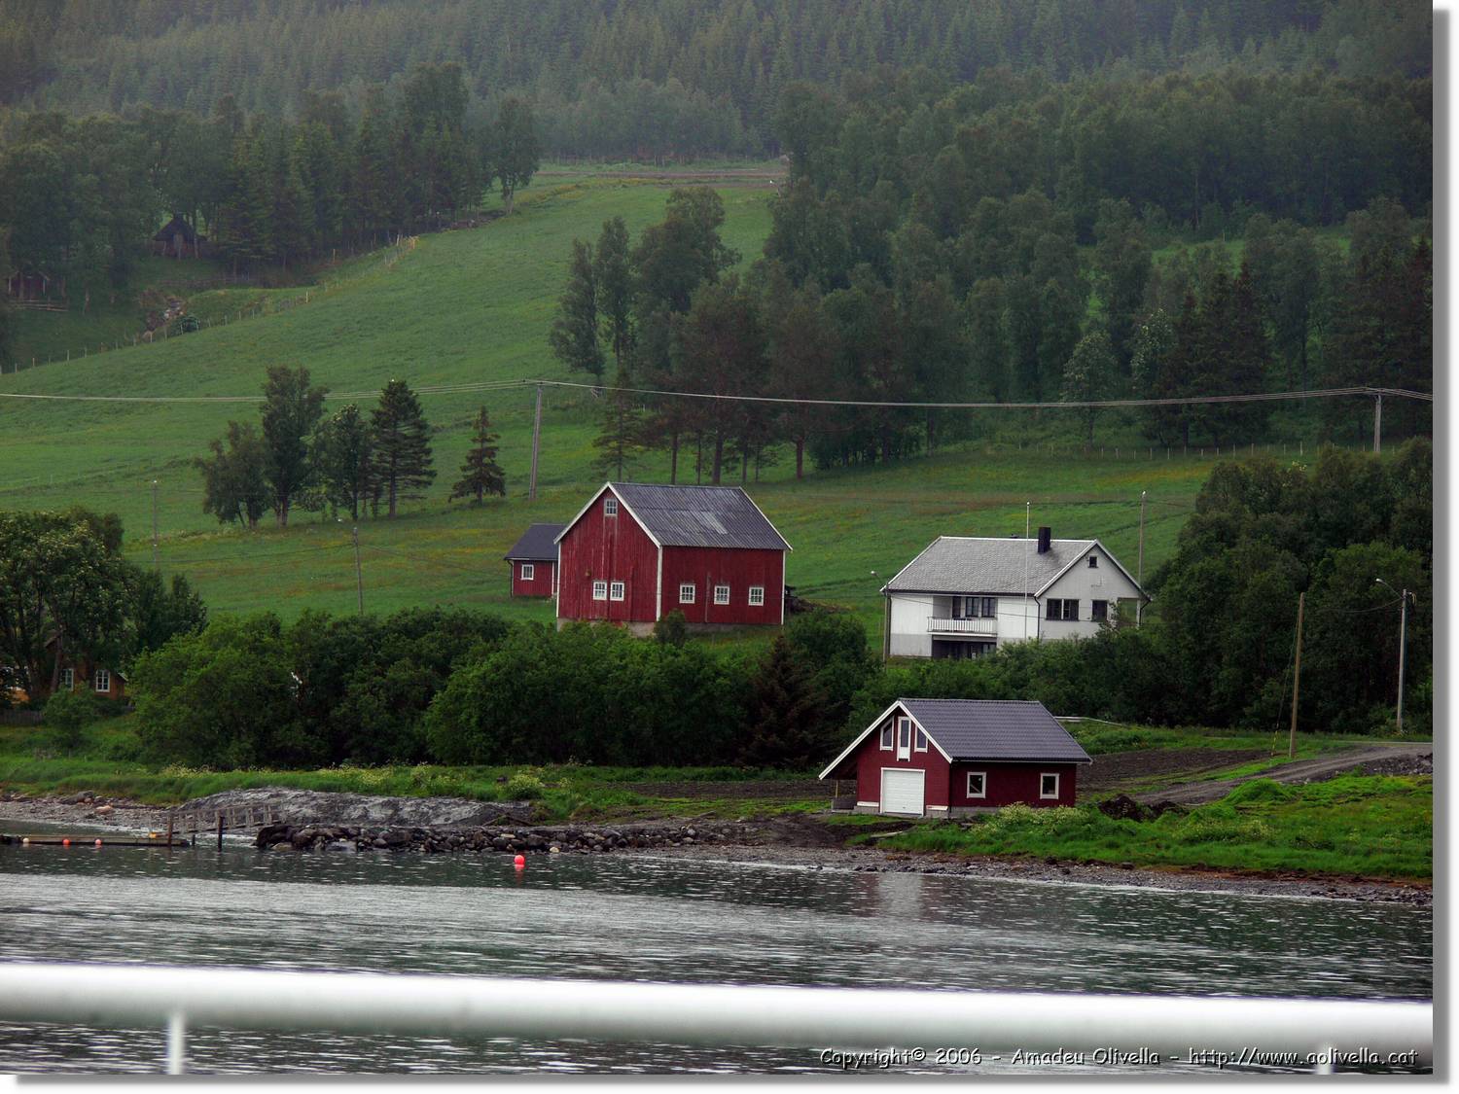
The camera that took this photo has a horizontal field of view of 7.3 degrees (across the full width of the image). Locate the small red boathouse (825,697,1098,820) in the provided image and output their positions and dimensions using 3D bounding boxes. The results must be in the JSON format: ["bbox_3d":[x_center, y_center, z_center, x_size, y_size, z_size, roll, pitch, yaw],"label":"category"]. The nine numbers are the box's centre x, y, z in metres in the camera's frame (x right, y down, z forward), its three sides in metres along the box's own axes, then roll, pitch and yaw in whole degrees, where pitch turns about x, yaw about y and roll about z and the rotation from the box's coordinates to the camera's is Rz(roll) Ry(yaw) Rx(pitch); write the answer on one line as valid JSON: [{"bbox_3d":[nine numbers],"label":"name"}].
[{"bbox_3d":[11.485,10.653,579.216,9.171,5.810,10.275,2,0,45],"label":"small red boathouse"}]

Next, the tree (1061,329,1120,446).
[{"bbox_3d":[28.951,-12.806,920.000,4.614,9.422,4.614,2,0,0],"label":"tree"}]

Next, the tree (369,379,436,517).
[{"bbox_3d":[-23.256,-7.050,815.000,4.637,9.805,4.637,2,0,0],"label":"tree"}]

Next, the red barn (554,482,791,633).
[{"bbox_3d":[-3.398,0.771,693.539,10.681,9.024,9.592,2,0,-42],"label":"red barn"}]

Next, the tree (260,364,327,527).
[{"bbox_3d":[-30.654,-7.123,805.000,4.581,11.445,4.581,2,0,0],"label":"tree"}]

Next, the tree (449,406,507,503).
[{"bbox_3d":[-18.155,-6.684,830.000,3.879,7.180,3.879,2,0,0],"label":"tree"}]

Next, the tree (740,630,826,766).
[{"bbox_3d":[2.813,8.140,602.000,4.470,7.123,4.470,2,0,0],"label":"tree"}]

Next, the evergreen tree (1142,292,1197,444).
[{"bbox_3d":[35.500,-14.071,925.000,4.550,11.864,4.550,2,0,0],"label":"evergreen tree"}]

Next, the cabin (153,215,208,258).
[{"bbox_3d":[-50.267,-28.500,1050.000,4.802,4.071,4.900,2,0,-6],"label":"cabin"}]

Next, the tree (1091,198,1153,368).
[{"bbox_3d":[32.882,-21.714,960.000,4.963,14.890,4.963,2,0,0],"label":"tree"}]

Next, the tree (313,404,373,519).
[{"bbox_3d":[-27.510,-6.037,815.000,4.052,8.265,4.052,2,0,0],"label":"tree"}]

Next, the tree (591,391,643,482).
[{"bbox_3d":[-8.422,-8.337,860.000,3.933,7.525,3.933,2,0,0],"label":"tree"}]

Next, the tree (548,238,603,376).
[{"bbox_3d":[-12.704,-19.788,950.000,4.345,11.523,4.345,2,0,0],"label":"tree"}]

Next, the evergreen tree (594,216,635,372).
[{"bbox_3d":[-9.842,-21.643,985.000,3.420,13.613,3.420,2,0,0],"label":"evergreen tree"}]

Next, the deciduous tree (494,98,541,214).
[{"bbox_3d":[-20.397,-37.568,1100.000,4.156,11.156,4.156,2,0,0],"label":"deciduous tree"}]

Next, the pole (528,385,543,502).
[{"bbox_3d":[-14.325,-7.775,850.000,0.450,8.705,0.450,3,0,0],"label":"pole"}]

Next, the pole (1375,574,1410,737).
[{"bbox_3d":[36.455,5.982,630.000,1.900,8.519,0.350,2,0,-6],"label":"pole"}]

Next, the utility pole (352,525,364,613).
[{"bbox_3d":[-22.458,1.831,695.000,0.230,6.357,0.230,-5,0,0],"label":"utility pole"}]

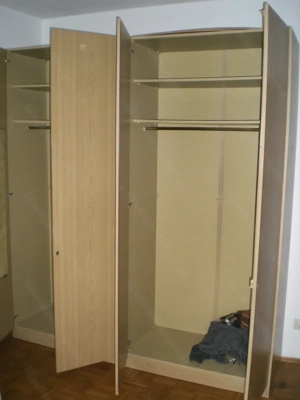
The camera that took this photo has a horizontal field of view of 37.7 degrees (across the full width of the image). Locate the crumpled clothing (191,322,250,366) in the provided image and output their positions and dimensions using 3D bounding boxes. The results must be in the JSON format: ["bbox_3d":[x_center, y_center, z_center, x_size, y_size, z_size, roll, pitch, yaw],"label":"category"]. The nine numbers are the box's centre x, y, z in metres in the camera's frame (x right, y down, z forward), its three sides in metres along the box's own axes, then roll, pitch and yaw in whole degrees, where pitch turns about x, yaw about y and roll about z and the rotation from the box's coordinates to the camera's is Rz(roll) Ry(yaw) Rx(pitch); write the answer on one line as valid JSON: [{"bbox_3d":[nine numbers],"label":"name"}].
[{"bbox_3d":[0.546,1.056,3.258,0.436,0.196,0.329,4,9,22],"label":"crumpled clothing"}]

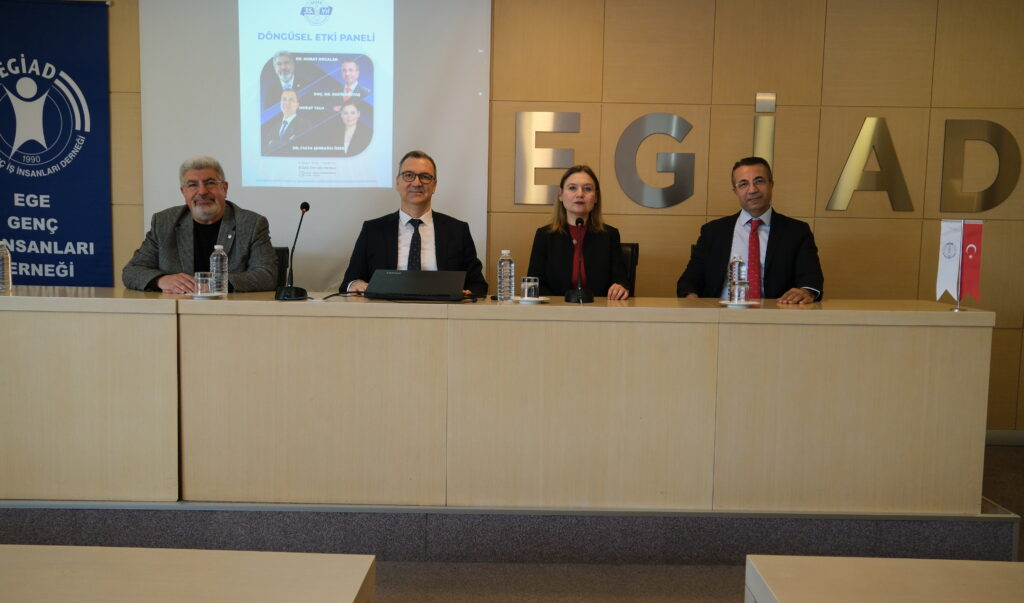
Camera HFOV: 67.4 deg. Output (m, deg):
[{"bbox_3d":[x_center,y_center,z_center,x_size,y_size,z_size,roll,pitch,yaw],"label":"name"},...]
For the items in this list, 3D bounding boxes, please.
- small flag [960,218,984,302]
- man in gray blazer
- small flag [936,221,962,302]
[{"bbox_3d":[1.658,-0.144,2.774,0.079,0.292,0.020,1,6,0],"label":"small flag"},{"bbox_3d":[-1.273,0.046,3.213,0.638,1.299,0.720,0,6,-9],"label":"man in gray blazer"},{"bbox_3d":[1.579,-0.144,2.775,0.079,0.292,0.020,1,6,0],"label":"small flag"}]

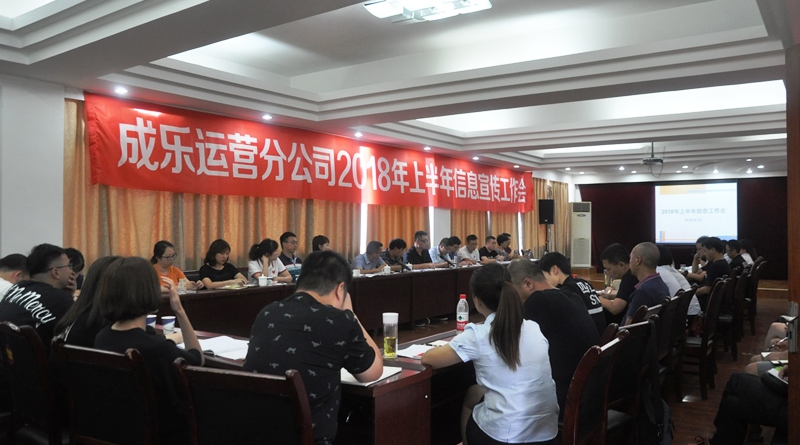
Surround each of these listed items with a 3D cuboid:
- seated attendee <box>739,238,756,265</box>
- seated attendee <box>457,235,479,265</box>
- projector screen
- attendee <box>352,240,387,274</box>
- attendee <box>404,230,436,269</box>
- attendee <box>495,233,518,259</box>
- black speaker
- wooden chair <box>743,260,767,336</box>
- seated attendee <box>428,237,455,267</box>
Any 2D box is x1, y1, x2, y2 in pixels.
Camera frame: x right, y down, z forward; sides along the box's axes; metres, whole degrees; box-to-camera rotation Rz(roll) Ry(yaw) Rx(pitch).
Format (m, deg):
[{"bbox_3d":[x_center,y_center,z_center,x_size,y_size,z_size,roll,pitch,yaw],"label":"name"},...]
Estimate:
[{"bbox_3d":[4.457,0.873,7.899,0.730,1.270,0.500,1,0,37],"label":"seated attendee"},{"bbox_3d":[1.345,0.847,10.565,0.780,1.240,0.570,1,0,37],"label":"seated attendee"},{"bbox_3d":[7.523,-0.219,15.253,1.960,1.600,0.060,1,0,37],"label":"projector screen"},{"bbox_3d":[-0.267,0.840,8.128,0.800,1.190,0.540,1,0,32],"label":"attendee"},{"bbox_3d":[0.371,0.786,9.307,0.800,1.310,0.550,1,0,30],"label":"attendee"},{"bbox_3d":[2.079,0.864,11.552,0.780,1.240,0.530,1,0,29],"label":"attendee"},{"bbox_3d":[3.224,-0.234,13.193,0.340,0.550,0.330,1,0,14],"label":"black speaker"},{"bbox_3d":[4.544,0.970,7.965,0.540,0.965,0.450,1,0,37],"label":"wooden chair"},{"bbox_3d":[0.798,0.855,9.825,0.750,1.200,0.540,1,0,27],"label":"seated attendee"}]

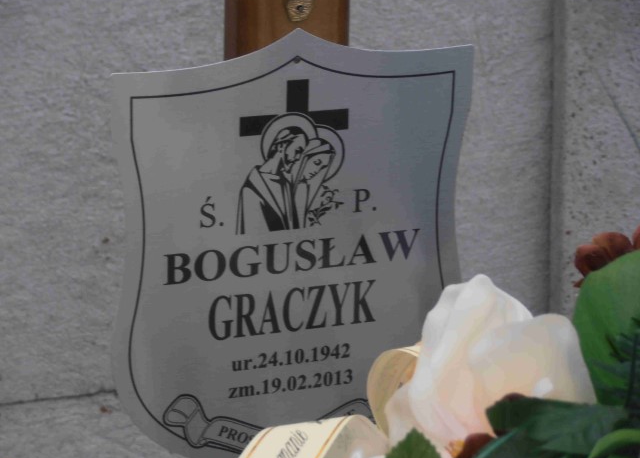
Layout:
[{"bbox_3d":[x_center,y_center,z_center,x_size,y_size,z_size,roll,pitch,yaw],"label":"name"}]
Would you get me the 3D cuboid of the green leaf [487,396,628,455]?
[{"bbox_3d":[0.126,0.105,1.630,0.075,0.032,0.050,-2,11,-8],"label":"green leaf"}]

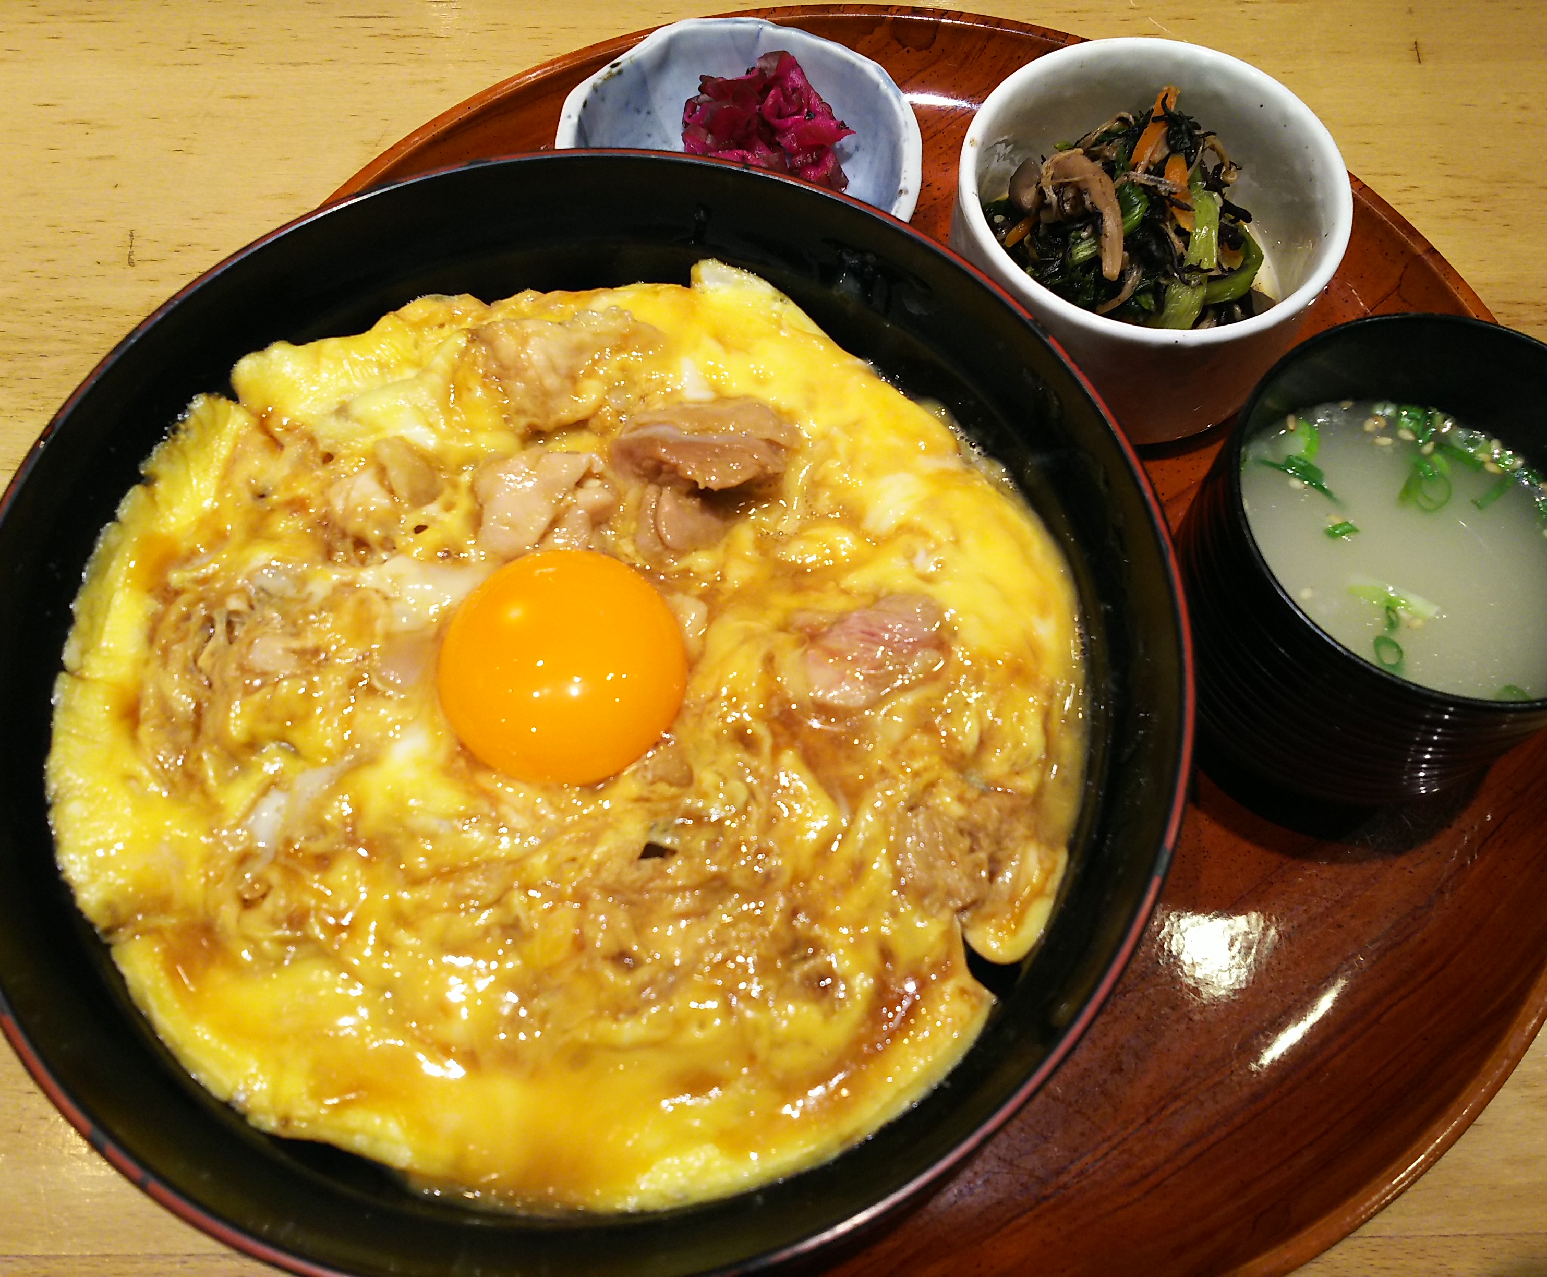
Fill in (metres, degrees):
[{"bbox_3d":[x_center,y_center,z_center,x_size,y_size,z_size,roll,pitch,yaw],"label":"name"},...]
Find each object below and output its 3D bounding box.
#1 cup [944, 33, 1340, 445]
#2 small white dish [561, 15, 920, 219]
[{"bbox_3d":[0.083,-0.090,0.297,0.085,0.043,0.085,0,67,0],"label":"cup"},{"bbox_3d":[-0.008,-0.106,0.309,0.085,0.030,0.085,0,67,0],"label":"small white dish"}]

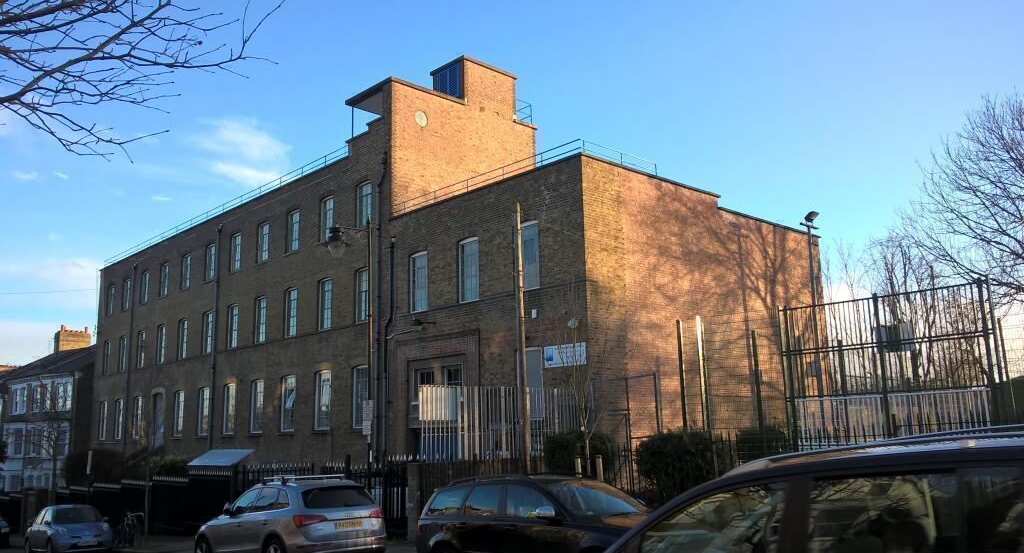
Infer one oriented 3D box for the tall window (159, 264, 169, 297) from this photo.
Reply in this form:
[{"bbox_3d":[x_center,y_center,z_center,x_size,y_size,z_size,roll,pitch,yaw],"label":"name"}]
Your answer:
[{"bbox_3d":[-18.716,0.222,43.841,0.150,1.830,1.000,9,-15,-44],"label":"tall window"}]

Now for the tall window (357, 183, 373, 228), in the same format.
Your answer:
[{"bbox_3d":[-5.469,-2.640,30.462,0.180,1.850,1.060,9,-15,-43],"label":"tall window"}]

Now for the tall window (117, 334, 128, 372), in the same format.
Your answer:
[{"bbox_3d":[-22.292,4.447,46.824,0.180,2.050,1.060,9,-15,-43],"label":"tall window"}]

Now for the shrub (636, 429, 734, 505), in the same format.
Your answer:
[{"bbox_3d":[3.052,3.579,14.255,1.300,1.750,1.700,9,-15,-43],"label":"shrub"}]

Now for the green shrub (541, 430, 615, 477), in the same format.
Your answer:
[{"bbox_3d":[1.344,3.975,15.970,1.150,1.800,1.500,9,-15,-43],"label":"green shrub"}]

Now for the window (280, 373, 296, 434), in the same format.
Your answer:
[{"bbox_3d":[-9.072,5.165,32.994,0.150,2.220,1.080,9,-15,-44],"label":"window"}]

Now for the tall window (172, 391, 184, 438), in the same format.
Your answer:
[{"bbox_3d":[-16.559,6.817,40.502,0.150,2.220,1.080,9,-15,-44],"label":"tall window"}]

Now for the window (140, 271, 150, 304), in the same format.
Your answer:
[{"bbox_3d":[-20.558,0.629,45.688,0.150,1.830,1.000,9,-15,-44],"label":"window"}]

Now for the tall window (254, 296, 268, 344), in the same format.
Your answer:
[{"bbox_3d":[-10.655,1.838,34.768,0.150,1.980,1.030,8,-14,-44],"label":"tall window"}]

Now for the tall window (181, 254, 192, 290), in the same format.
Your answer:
[{"bbox_3d":[-16.564,-0.204,41.621,0.180,1.880,1.060,9,-15,-43],"label":"tall window"}]

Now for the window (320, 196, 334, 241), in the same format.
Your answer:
[{"bbox_3d":[-7.118,-2.243,31.693,0.150,1.770,1.030,8,-14,-44],"label":"window"}]

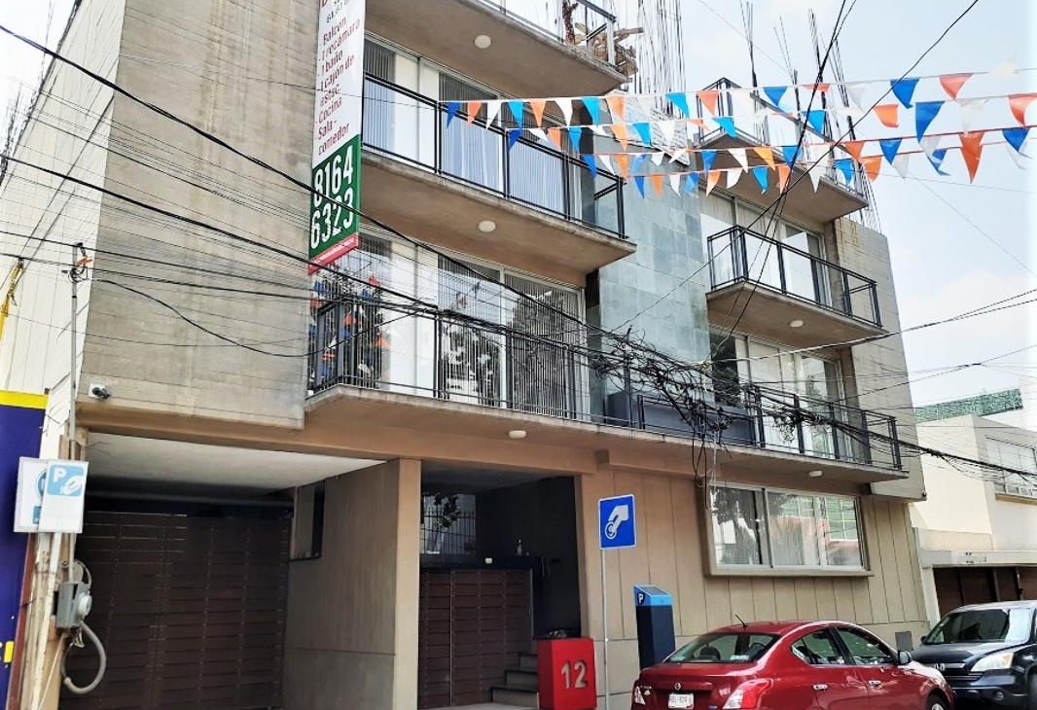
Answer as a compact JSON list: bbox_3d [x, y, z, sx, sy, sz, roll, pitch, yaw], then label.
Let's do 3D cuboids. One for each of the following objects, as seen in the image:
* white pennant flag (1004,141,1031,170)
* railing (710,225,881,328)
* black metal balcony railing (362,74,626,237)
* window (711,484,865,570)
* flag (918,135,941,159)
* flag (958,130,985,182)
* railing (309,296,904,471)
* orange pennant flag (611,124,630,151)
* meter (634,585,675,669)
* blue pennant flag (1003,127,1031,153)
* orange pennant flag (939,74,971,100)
[{"bbox_3d":[4.400,-1.752,7.126,0.040,0.260,0.210,11,0,-34],"label":"white pennant flag"},{"bbox_3d":[5.056,-1.244,14.516,4.156,0.944,0.650,12,-20,-36],"label":"railing"},{"bbox_3d":[-0.375,-2.365,10.457,4.205,0.944,0.650,12,-20,-36],"label":"black metal balcony railing"},{"bbox_3d":[4.772,3.024,13.986,4.319,1.324,0.120,12,-20,-36],"label":"window"},{"bbox_3d":[3.562,-1.796,6.996,0.040,0.220,0.180,12,1,-37],"label":"flag"},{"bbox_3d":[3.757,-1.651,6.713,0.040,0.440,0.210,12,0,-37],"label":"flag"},{"bbox_3d":[2.359,0.809,11.715,11.047,0.934,0.700,12,-20,-36],"label":"railing"},{"bbox_3d":[1.150,-2.436,9.067,0.210,0.320,0.040,13,-2,45],"label":"orange pennant flag"},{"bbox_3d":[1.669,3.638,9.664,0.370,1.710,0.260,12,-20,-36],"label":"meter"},{"bbox_3d":[3.955,-1.713,6.430,0.040,0.230,0.210,12,0,-37],"label":"blue pennant flag"},{"bbox_3d":[3.204,-1.968,5.941,0.210,0.230,0.040,12,-4,42],"label":"orange pennant flag"}]

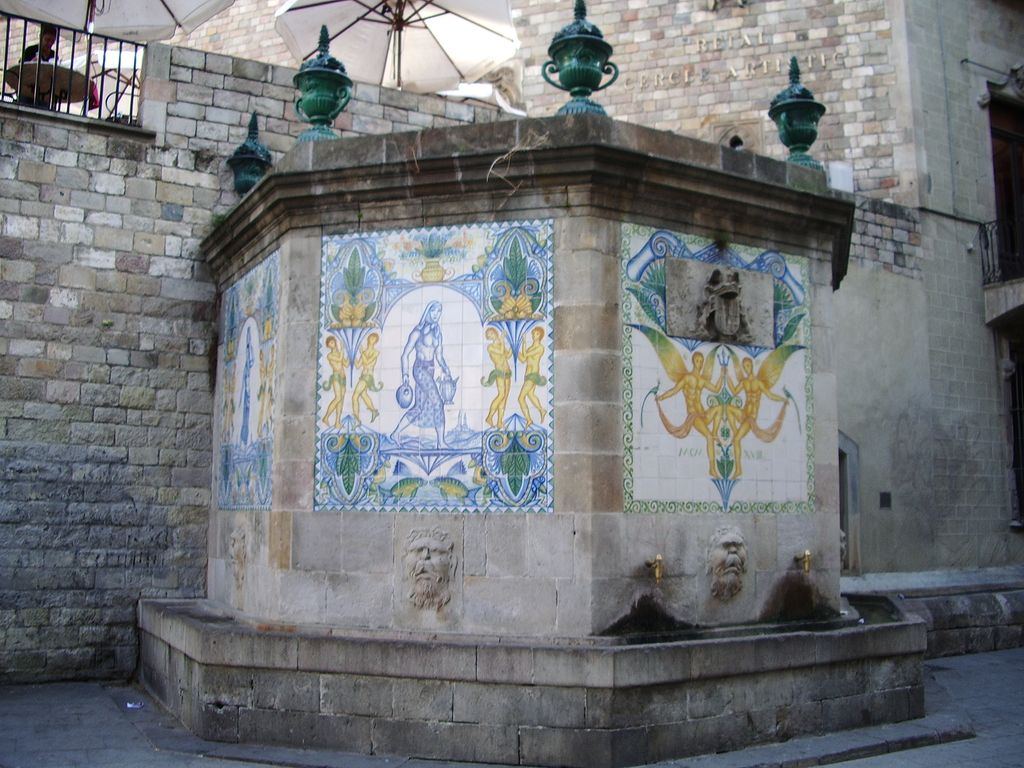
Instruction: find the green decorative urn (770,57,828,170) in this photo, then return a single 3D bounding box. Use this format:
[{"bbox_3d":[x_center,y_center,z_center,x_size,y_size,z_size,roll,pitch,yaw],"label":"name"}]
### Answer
[{"bbox_3d":[2.359,-2.228,8.608,0.455,1.010,0.520,-4,-8,35],"label":"green decorative urn"}]

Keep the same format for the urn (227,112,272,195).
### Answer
[{"bbox_3d":[-2.508,-2.098,9.914,0.455,1.010,0.520,1,-7,-6],"label":"urn"}]

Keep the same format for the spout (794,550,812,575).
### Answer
[{"bbox_3d":[2.180,1.333,7.712,0.055,0.190,0.145,4,-8,-32],"label":"spout"}]

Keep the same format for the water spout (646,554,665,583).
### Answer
[{"bbox_3d":[0.966,1.241,6.959,0.055,0.190,0.145,4,-8,-32],"label":"water spout"}]

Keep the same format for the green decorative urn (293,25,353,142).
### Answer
[{"bbox_3d":[-1.474,-2.313,8.036,0.520,1.010,0.455,-5,-9,39],"label":"green decorative urn"}]

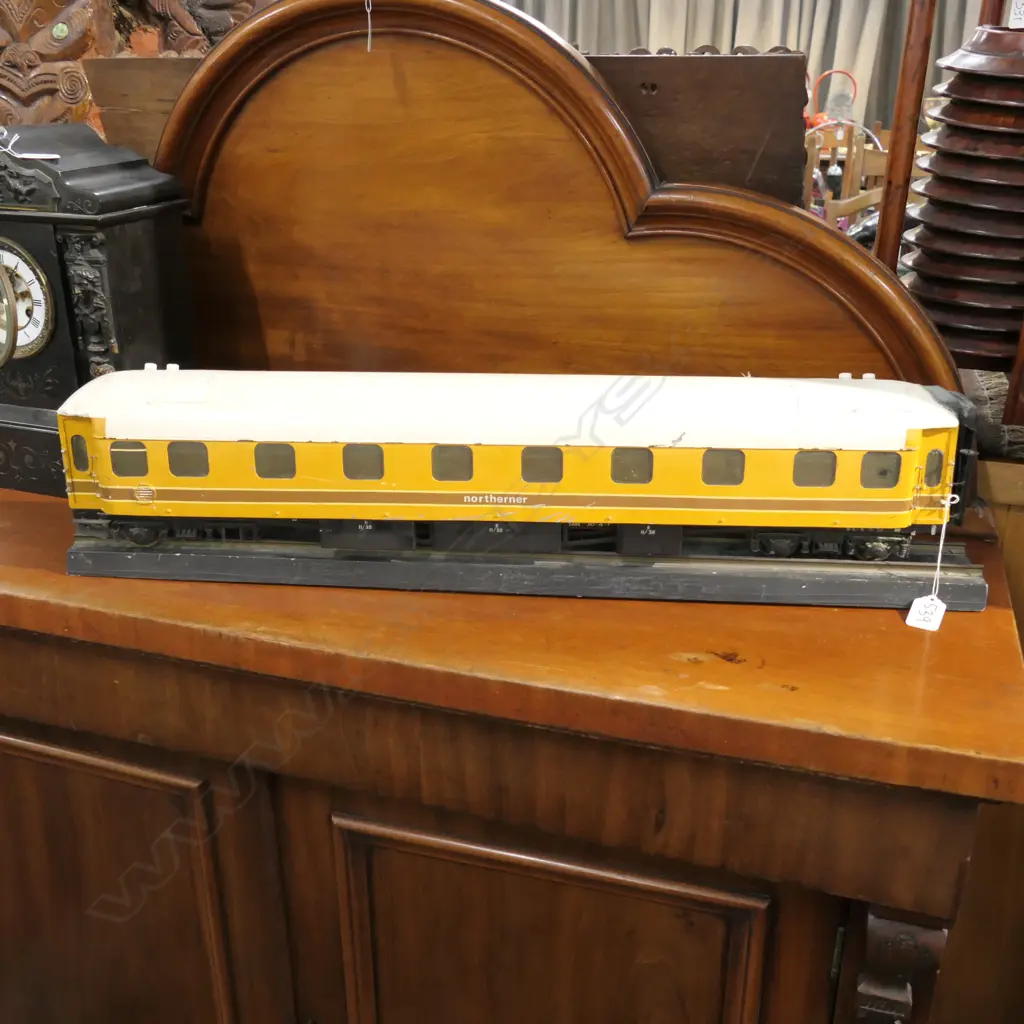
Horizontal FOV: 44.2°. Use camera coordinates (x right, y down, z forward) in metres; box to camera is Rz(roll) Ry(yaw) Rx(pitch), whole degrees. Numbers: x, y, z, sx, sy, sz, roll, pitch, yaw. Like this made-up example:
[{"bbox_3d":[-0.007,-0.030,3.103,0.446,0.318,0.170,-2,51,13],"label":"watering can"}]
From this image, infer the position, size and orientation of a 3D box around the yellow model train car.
[{"bbox_3d":[0.007,-0.053,1.246,0.873,0.179,0.130,1,20,2],"label":"yellow model train car"}]

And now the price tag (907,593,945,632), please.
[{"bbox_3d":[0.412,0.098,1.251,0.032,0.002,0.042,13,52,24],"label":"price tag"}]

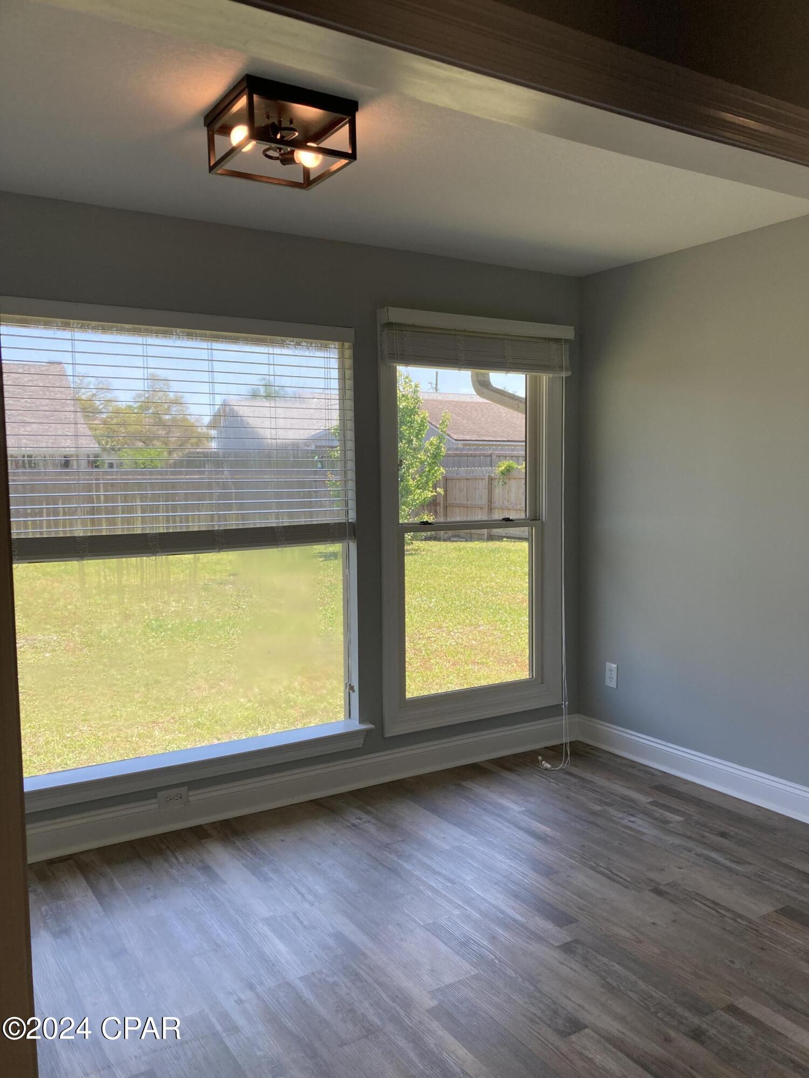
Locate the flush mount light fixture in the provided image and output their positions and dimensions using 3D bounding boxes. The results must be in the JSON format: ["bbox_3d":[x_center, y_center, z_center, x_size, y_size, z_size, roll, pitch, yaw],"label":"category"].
[{"bbox_3d":[-0.343,-1.109,2.412,0.318,0.152,0.306,-3,5,-32],"label":"flush mount light fixture"}]

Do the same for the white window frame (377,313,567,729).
[{"bbox_3d":[0.329,-0.079,4.241,1.080,1.932,0.100,-3,5,-32],"label":"white window frame"}]

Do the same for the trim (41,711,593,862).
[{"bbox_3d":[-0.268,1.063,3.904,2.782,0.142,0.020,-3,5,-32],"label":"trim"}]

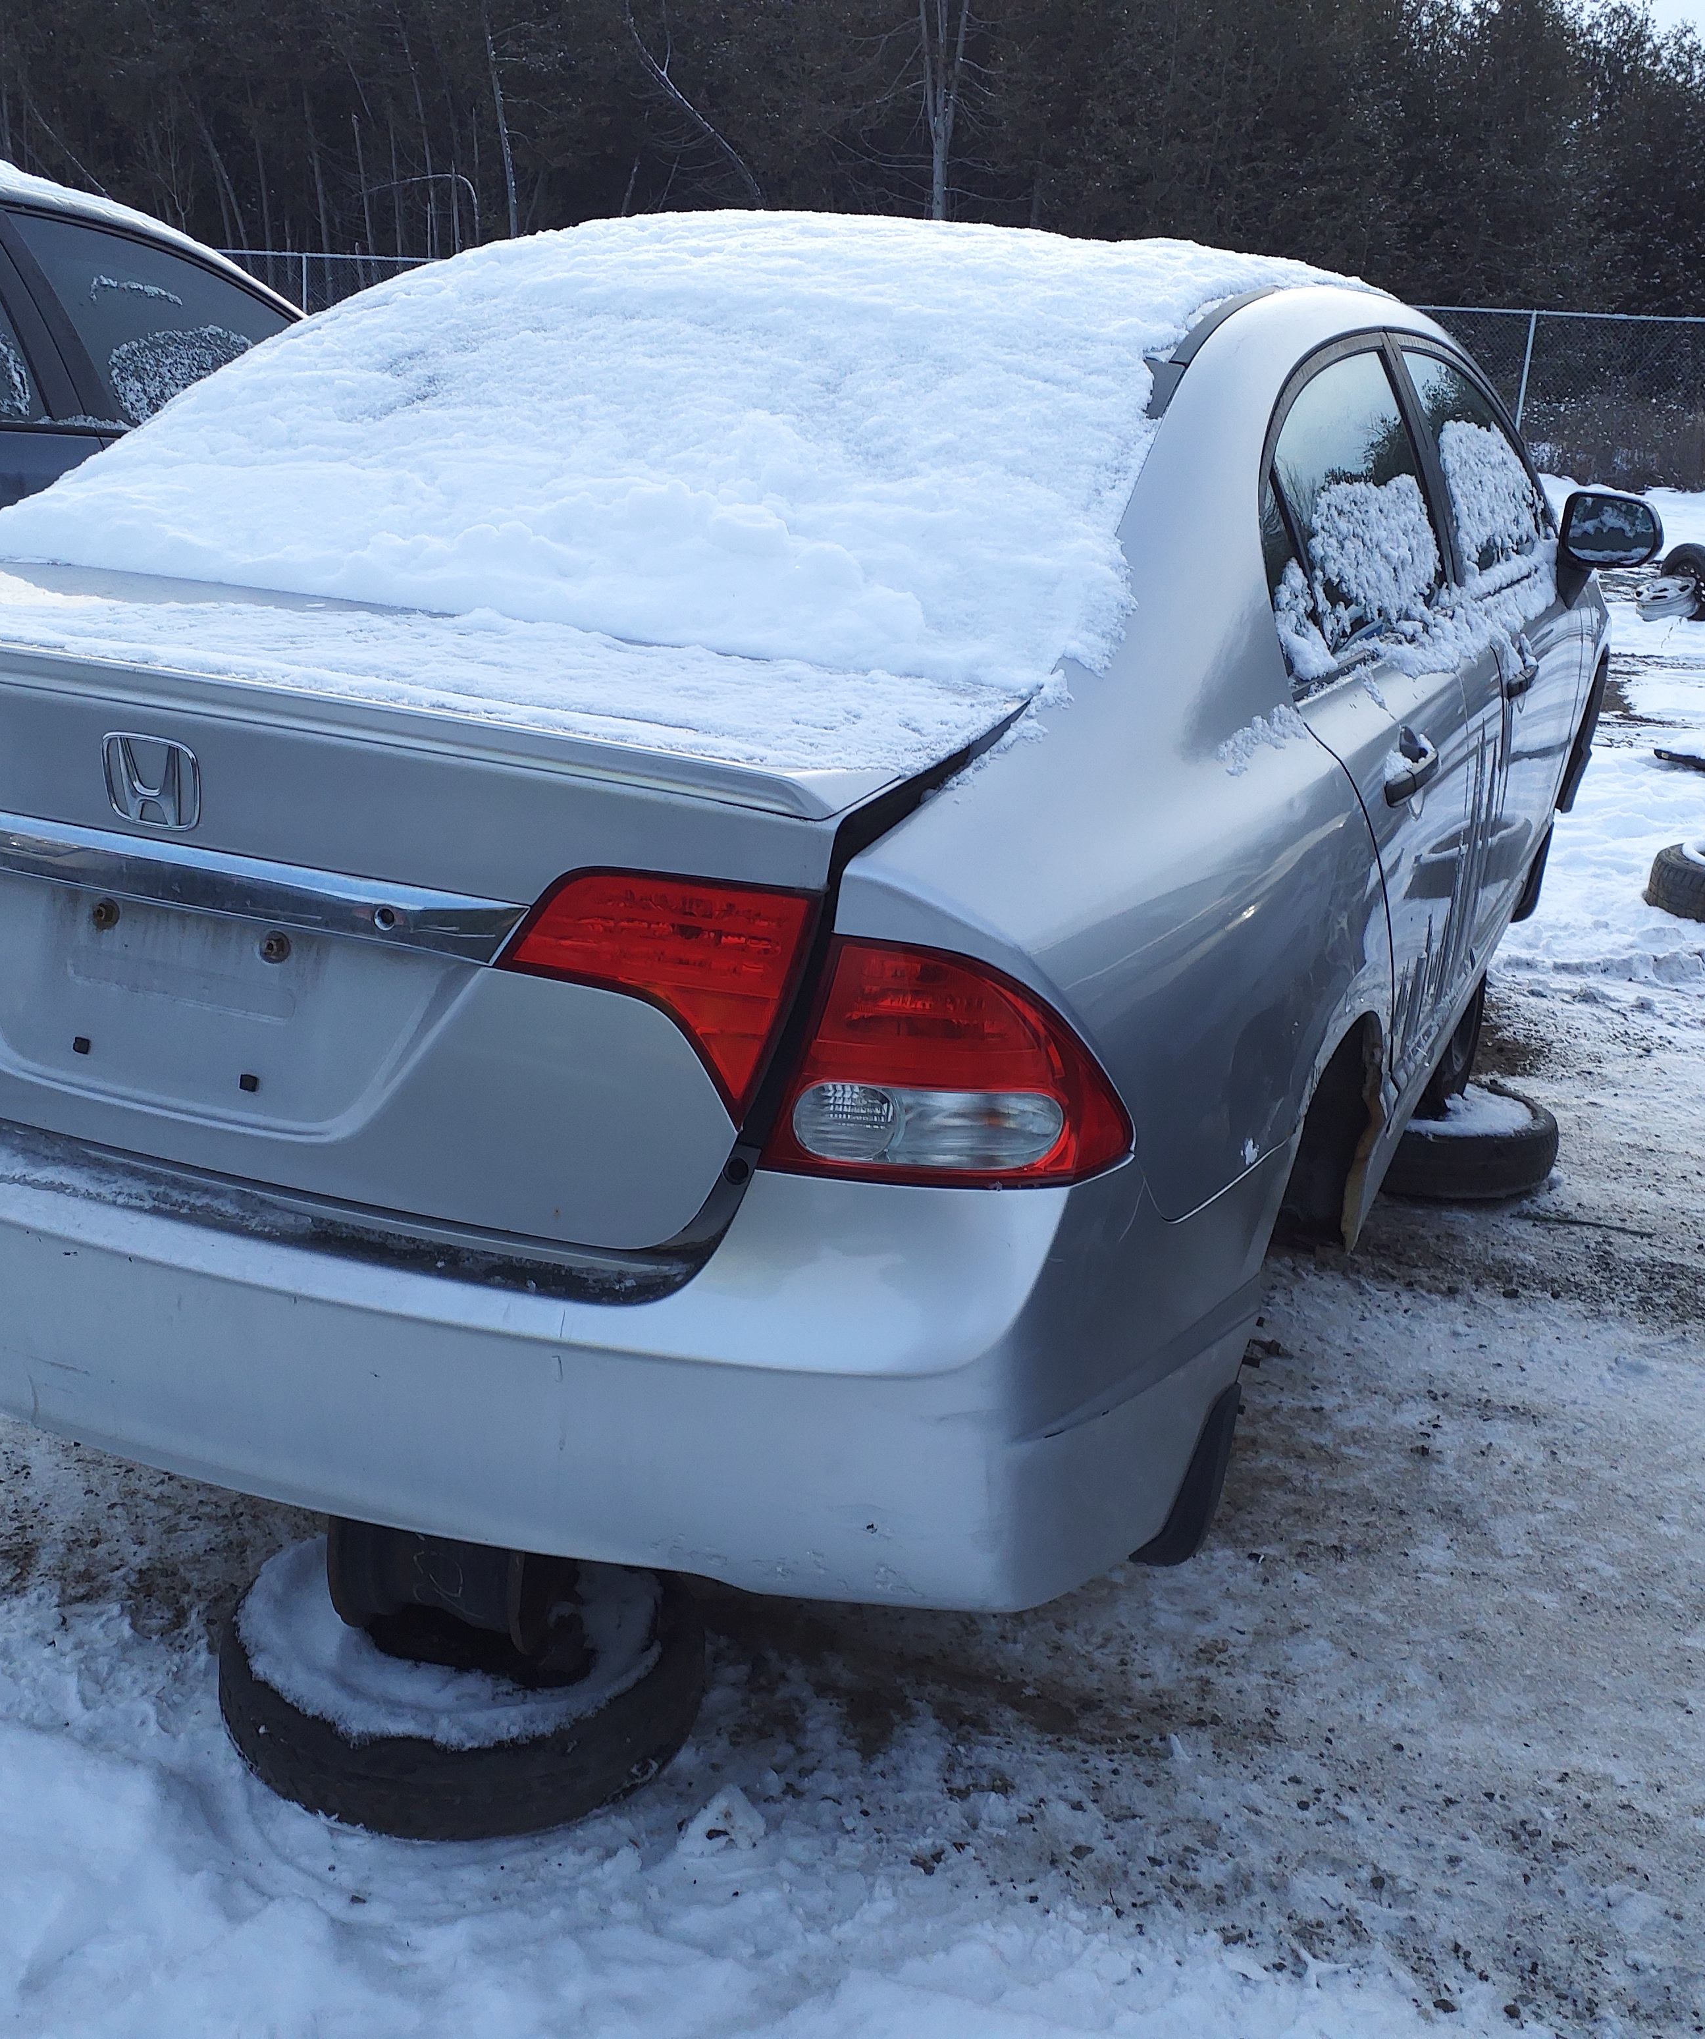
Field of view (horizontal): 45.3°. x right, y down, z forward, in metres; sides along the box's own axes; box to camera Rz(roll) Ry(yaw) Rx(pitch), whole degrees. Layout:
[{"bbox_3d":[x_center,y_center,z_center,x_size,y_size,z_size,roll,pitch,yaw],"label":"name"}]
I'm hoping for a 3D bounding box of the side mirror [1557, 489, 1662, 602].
[{"bbox_3d":[1.435,-0.896,3.870,0.220,0.200,0.130,11,22,21],"label":"side mirror"}]

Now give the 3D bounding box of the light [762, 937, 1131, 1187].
[{"bbox_3d":[0.091,0.027,1.569,0.273,0.242,0.237,11,22,21],"label":"light"}]

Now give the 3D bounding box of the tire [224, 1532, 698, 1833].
[{"bbox_3d":[-0.493,0.796,2.651,0.610,0.170,0.610,1,20,0],"label":"tire"}]

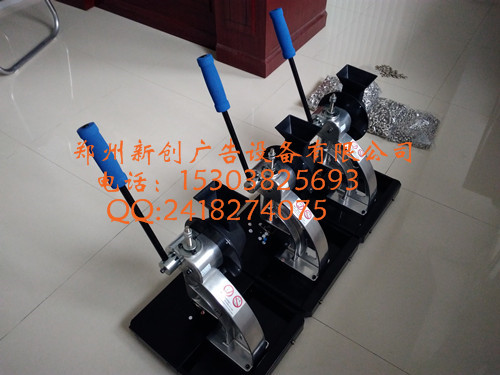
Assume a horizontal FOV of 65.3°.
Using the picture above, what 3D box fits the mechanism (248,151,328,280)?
[{"bbox_3d":[0.109,0.063,1.029,0.261,0.333,0.111,27,52,22],"label":"mechanism"}]

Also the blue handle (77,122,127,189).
[{"bbox_3d":[-0.256,-0.054,0.686,0.032,0.120,0.032,10,43,39],"label":"blue handle"}]

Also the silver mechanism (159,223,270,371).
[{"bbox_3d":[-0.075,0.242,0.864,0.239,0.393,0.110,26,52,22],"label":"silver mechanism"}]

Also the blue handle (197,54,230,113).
[{"bbox_3d":[-0.074,-0.218,0.829,0.033,0.123,0.033,11,45,37],"label":"blue handle"}]

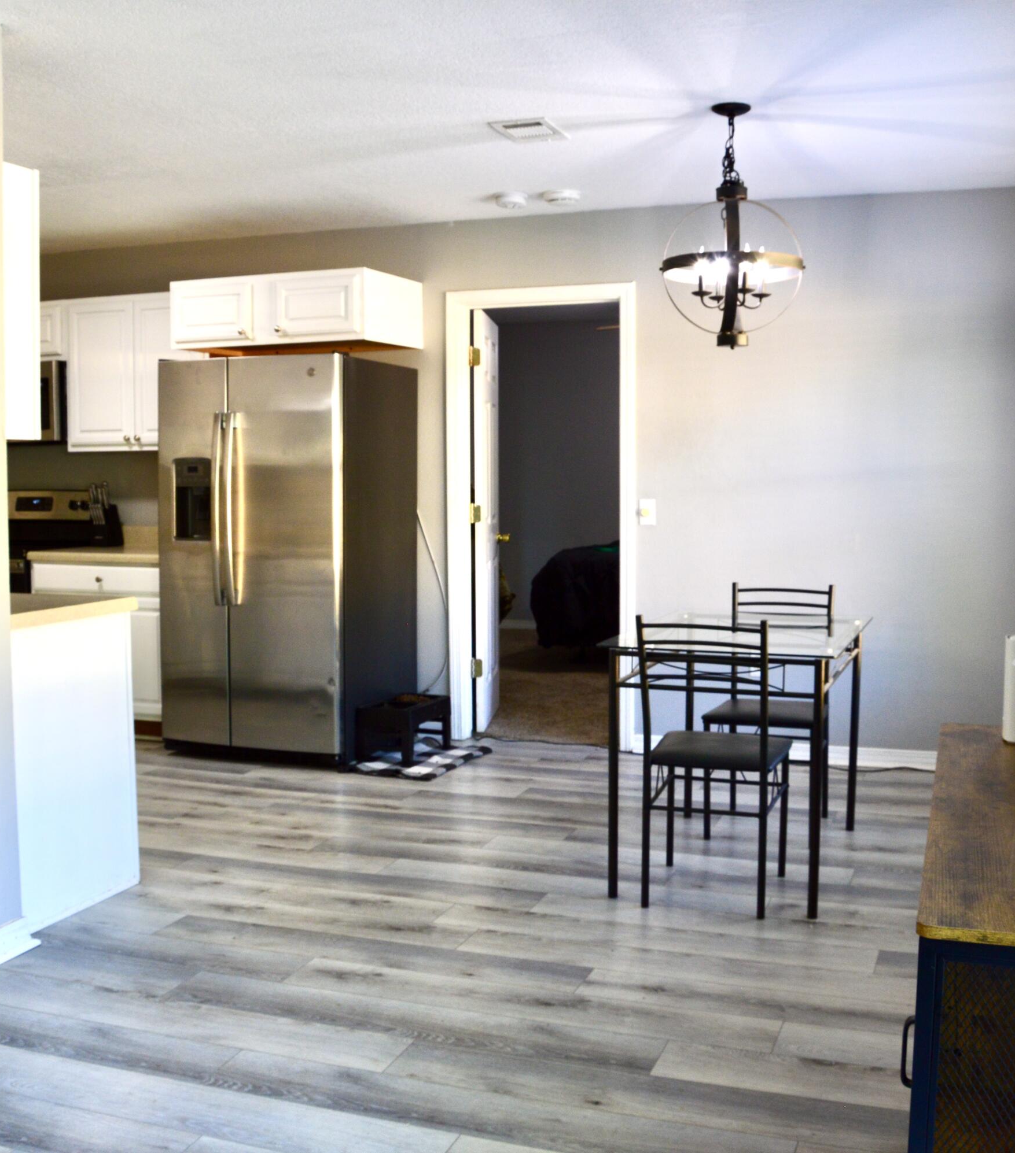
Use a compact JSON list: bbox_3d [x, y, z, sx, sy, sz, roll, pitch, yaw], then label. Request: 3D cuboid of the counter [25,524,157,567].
[{"bbox_3d":[-1.790,-0.162,6.349,0.800,0.147,0.645,1,4,20],"label":"counter"}]

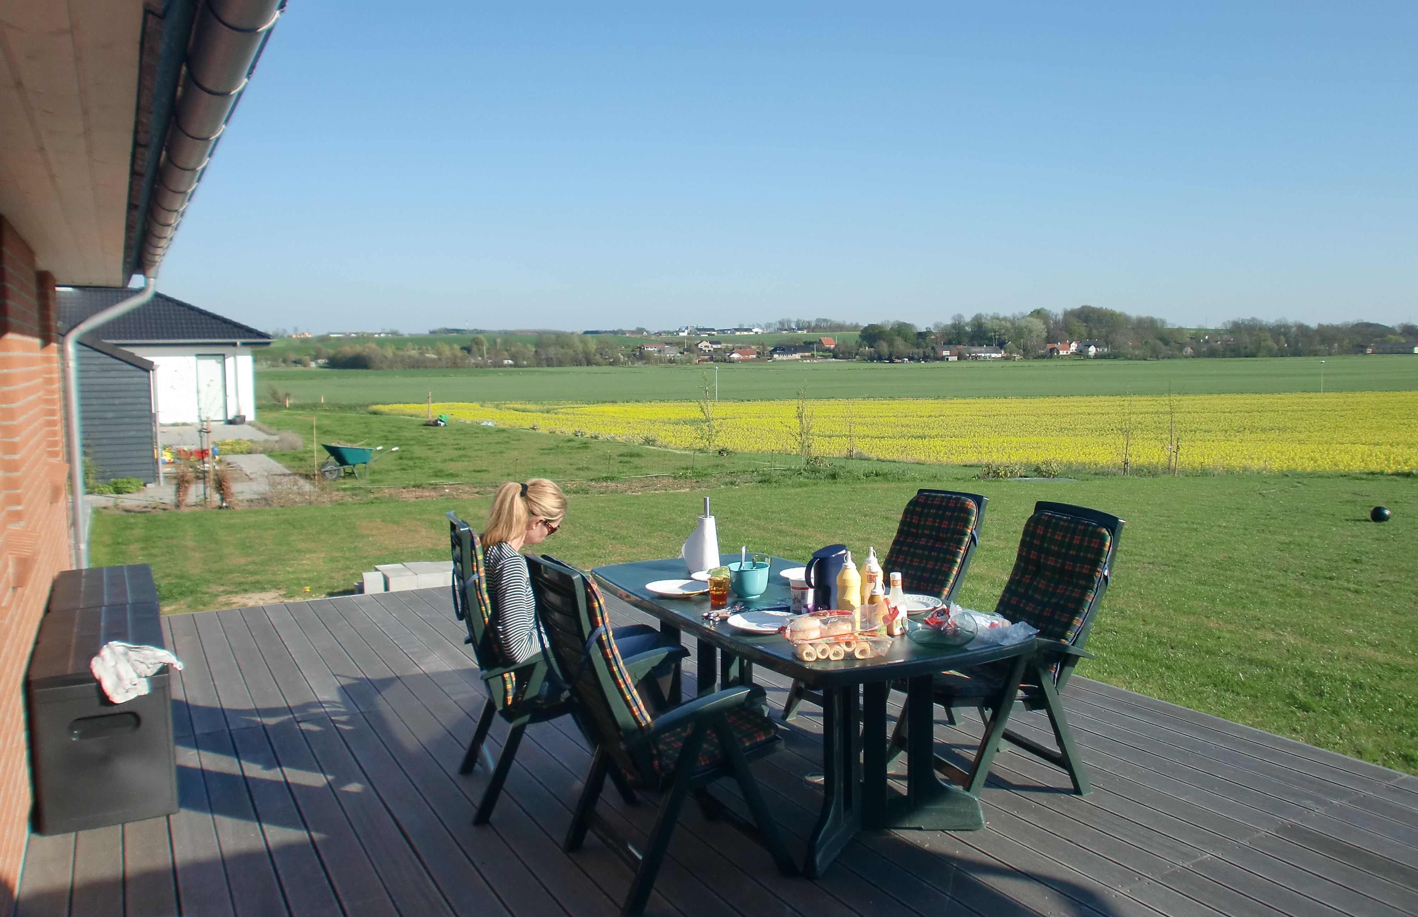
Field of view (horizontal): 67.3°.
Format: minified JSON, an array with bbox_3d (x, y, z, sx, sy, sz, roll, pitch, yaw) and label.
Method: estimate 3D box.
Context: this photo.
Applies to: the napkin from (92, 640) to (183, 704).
[{"bbox_3d":[-2.103,0.791,3.909,0.280,0.150,0.280,-4,6,-29],"label":"napkin"}]

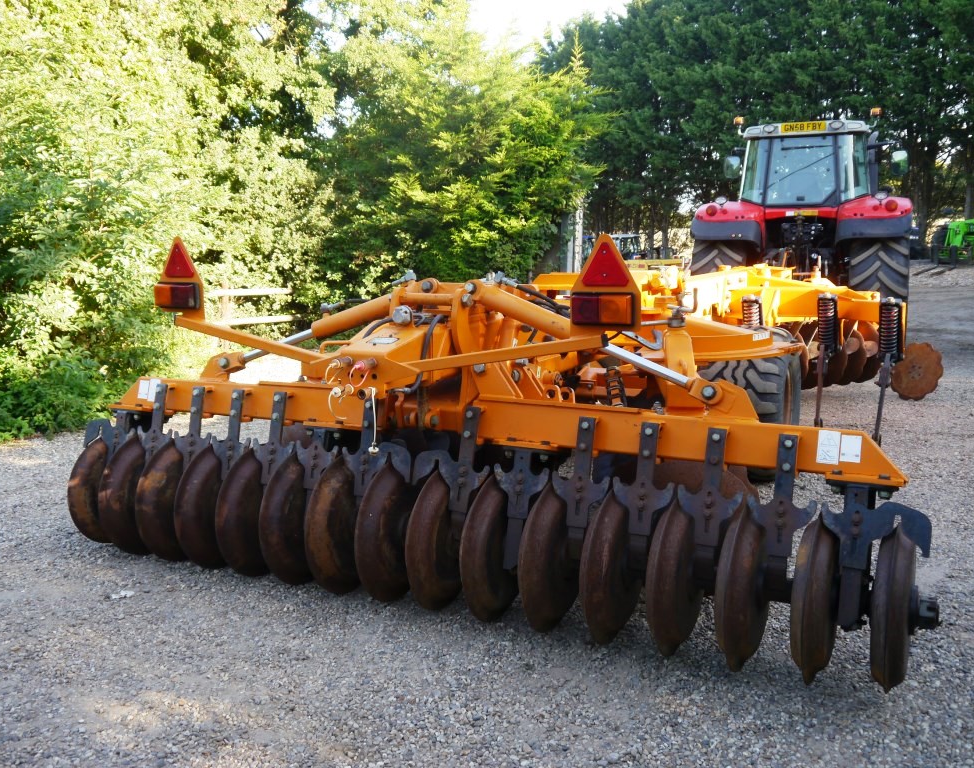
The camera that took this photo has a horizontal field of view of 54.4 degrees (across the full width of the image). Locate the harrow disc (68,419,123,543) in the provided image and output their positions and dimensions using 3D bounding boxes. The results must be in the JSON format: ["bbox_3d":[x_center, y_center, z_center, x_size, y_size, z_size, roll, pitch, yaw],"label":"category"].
[{"bbox_3d":[-1.976,0.502,4.975,0.250,0.700,0.600,4,9,28],"label":"harrow disc"}]

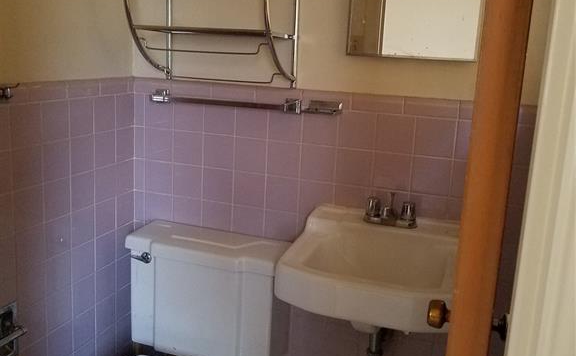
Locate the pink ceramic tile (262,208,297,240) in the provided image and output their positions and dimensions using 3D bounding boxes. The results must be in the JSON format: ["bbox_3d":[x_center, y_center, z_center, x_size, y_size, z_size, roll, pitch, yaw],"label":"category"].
[{"bbox_3d":[-0.024,0.156,1.816,0.107,0.107,0.010,7,13,17],"label":"pink ceramic tile"}]

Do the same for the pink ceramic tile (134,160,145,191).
[{"bbox_3d":[-0.495,-0.010,1.941,0.037,0.107,0.009,7,13,18],"label":"pink ceramic tile"}]

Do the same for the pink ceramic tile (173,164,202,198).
[{"bbox_3d":[-0.324,0.012,1.883,0.108,0.107,0.009,7,13,18],"label":"pink ceramic tile"}]

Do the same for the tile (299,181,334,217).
[{"bbox_3d":[0.088,0.063,1.753,0.108,0.108,0.010,7,13,18],"label":"tile"}]

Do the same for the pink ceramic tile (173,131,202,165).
[{"bbox_3d":[-0.323,-0.097,1.866,0.107,0.107,0.010,7,13,17],"label":"pink ceramic tile"}]

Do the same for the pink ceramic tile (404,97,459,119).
[{"bbox_3d":[0.396,-0.193,1.593,0.152,0.051,0.010,7,13,18],"label":"pink ceramic tile"}]

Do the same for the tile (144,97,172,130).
[{"bbox_3d":[-0.417,-0.217,1.874,0.102,0.107,0.010,7,13,17],"label":"tile"}]

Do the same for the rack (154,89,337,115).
[{"bbox_3d":[-0.140,-0.227,1.739,0.620,0.048,0.058,7,13,18],"label":"rack"}]

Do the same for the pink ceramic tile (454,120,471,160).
[{"bbox_3d":[0.509,-0.097,1.561,0.108,0.107,0.009,7,13,18],"label":"pink ceramic tile"}]

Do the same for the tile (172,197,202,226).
[{"bbox_3d":[-0.333,0.117,1.911,0.108,0.108,0.010,7,13,18],"label":"tile"}]

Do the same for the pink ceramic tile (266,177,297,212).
[{"bbox_3d":[-0.016,0.050,1.780,0.108,0.107,0.009,7,13,18],"label":"pink ceramic tile"}]

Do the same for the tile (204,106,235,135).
[{"bbox_3d":[-0.210,-0.188,1.807,0.107,0.107,0.009,7,13,18],"label":"tile"}]

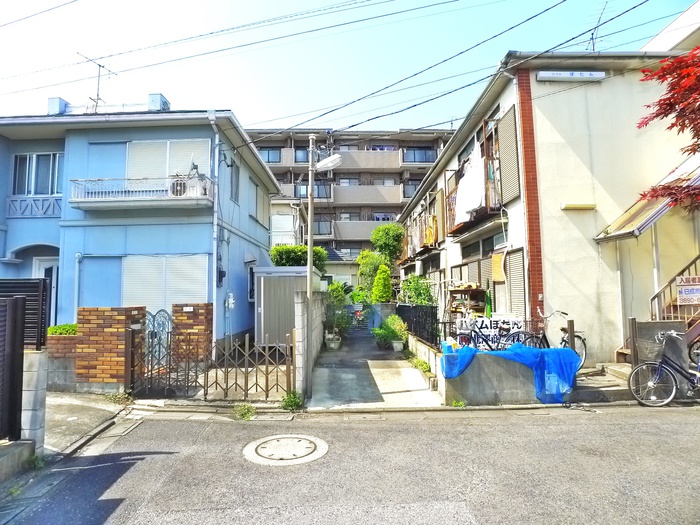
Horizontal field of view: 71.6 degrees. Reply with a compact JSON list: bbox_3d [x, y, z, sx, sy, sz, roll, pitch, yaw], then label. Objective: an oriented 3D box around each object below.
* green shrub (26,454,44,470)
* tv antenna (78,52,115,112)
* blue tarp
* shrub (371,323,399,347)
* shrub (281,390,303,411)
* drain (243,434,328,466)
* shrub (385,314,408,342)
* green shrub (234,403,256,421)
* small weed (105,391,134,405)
[{"bbox_3d":[-3.013,1.916,4.650,0.150,0.130,0.140,-1,-4,0],"label":"green shrub"},{"bbox_3d":[-7.386,-5.160,14.207,0.450,1.500,1.450,-2,-5,18],"label":"tv antenna"},{"bbox_3d":[2.322,1.601,7.000,1.880,0.820,0.400,-1,-4,0],"label":"blue tarp"},{"bbox_3d":[0.834,1.691,11.400,0.550,0.520,0.520,-1,-4,0],"label":"shrub"},{"bbox_3d":[-0.838,1.976,6.950,0.290,0.260,0.260,-1,-4,0],"label":"shrub"},{"bbox_3d":[-0.661,1.930,5.000,0.880,0.040,0.880,-1,-4,0],"label":"drain"},{"bbox_3d":[1.064,1.510,11.100,0.500,0.600,0.480,-1,-4,0],"label":"shrub"},{"bbox_3d":[-1.413,1.996,6.500,0.310,0.200,0.270,-1,-4,0],"label":"green shrub"},{"bbox_3d":[-3.657,2.150,7.700,0.420,0.160,0.270,-1,-4,0],"label":"small weed"}]

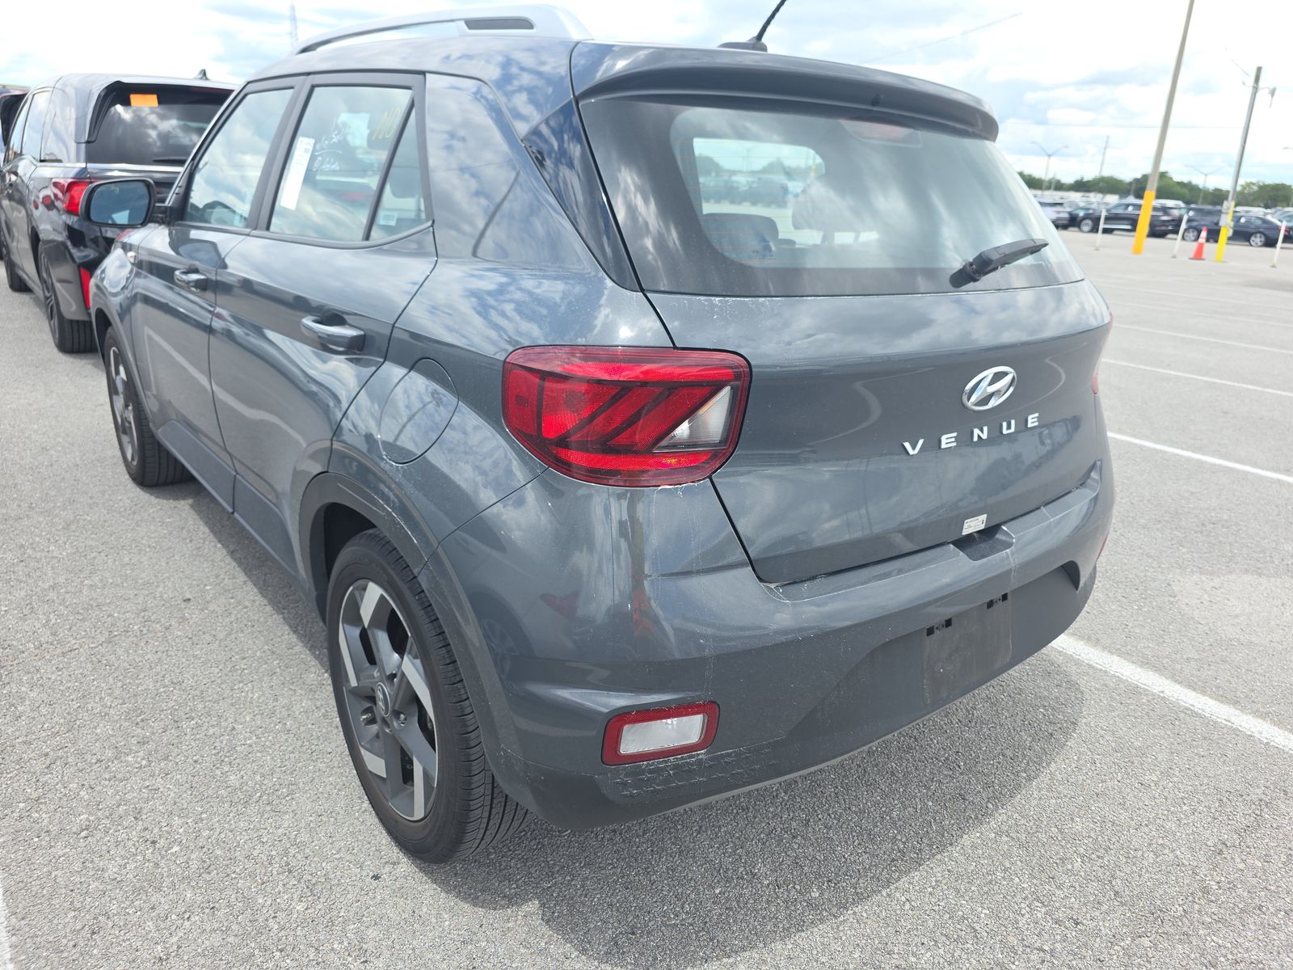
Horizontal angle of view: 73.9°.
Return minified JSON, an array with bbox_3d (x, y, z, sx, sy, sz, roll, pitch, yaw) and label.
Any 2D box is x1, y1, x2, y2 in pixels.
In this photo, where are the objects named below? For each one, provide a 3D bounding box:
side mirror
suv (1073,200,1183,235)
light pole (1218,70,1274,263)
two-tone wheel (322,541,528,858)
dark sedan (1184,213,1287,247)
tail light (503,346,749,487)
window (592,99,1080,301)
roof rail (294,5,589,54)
[{"bbox_3d":[-1.639,-0.876,2.673,0.210,0.150,0.130,-12,25,-38],"label":"side mirror"},{"bbox_3d":[25.023,-13.909,44.840,1.920,1.690,4.800,-15,26,-41],"label":"suv"},{"bbox_3d":[17.082,-9.148,24.745,0.400,5.240,0.800,-13,23,-37],"label":"light pole"},{"bbox_3d":[-0.428,0.387,1.696,0.210,0.650,0.655,-12,25,-38],"label":"two-tone wheel"},{"bbox_3d":[28.774,-12.593,42.317,1.860,1.450,4.750,-15,26,-42],"label":"dark sedan"},{"bbox_3d":[-0.014,-0.101,1.158,0.337,0.190,0.116,-6,21,-24],"label":"tail light"},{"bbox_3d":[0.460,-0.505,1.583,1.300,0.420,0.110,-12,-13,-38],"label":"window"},{"bbox_3d":[-0.547,-0.949,1.866,0.070,0.110,1.500,-12,25,-38],"label":"roof rail"}]

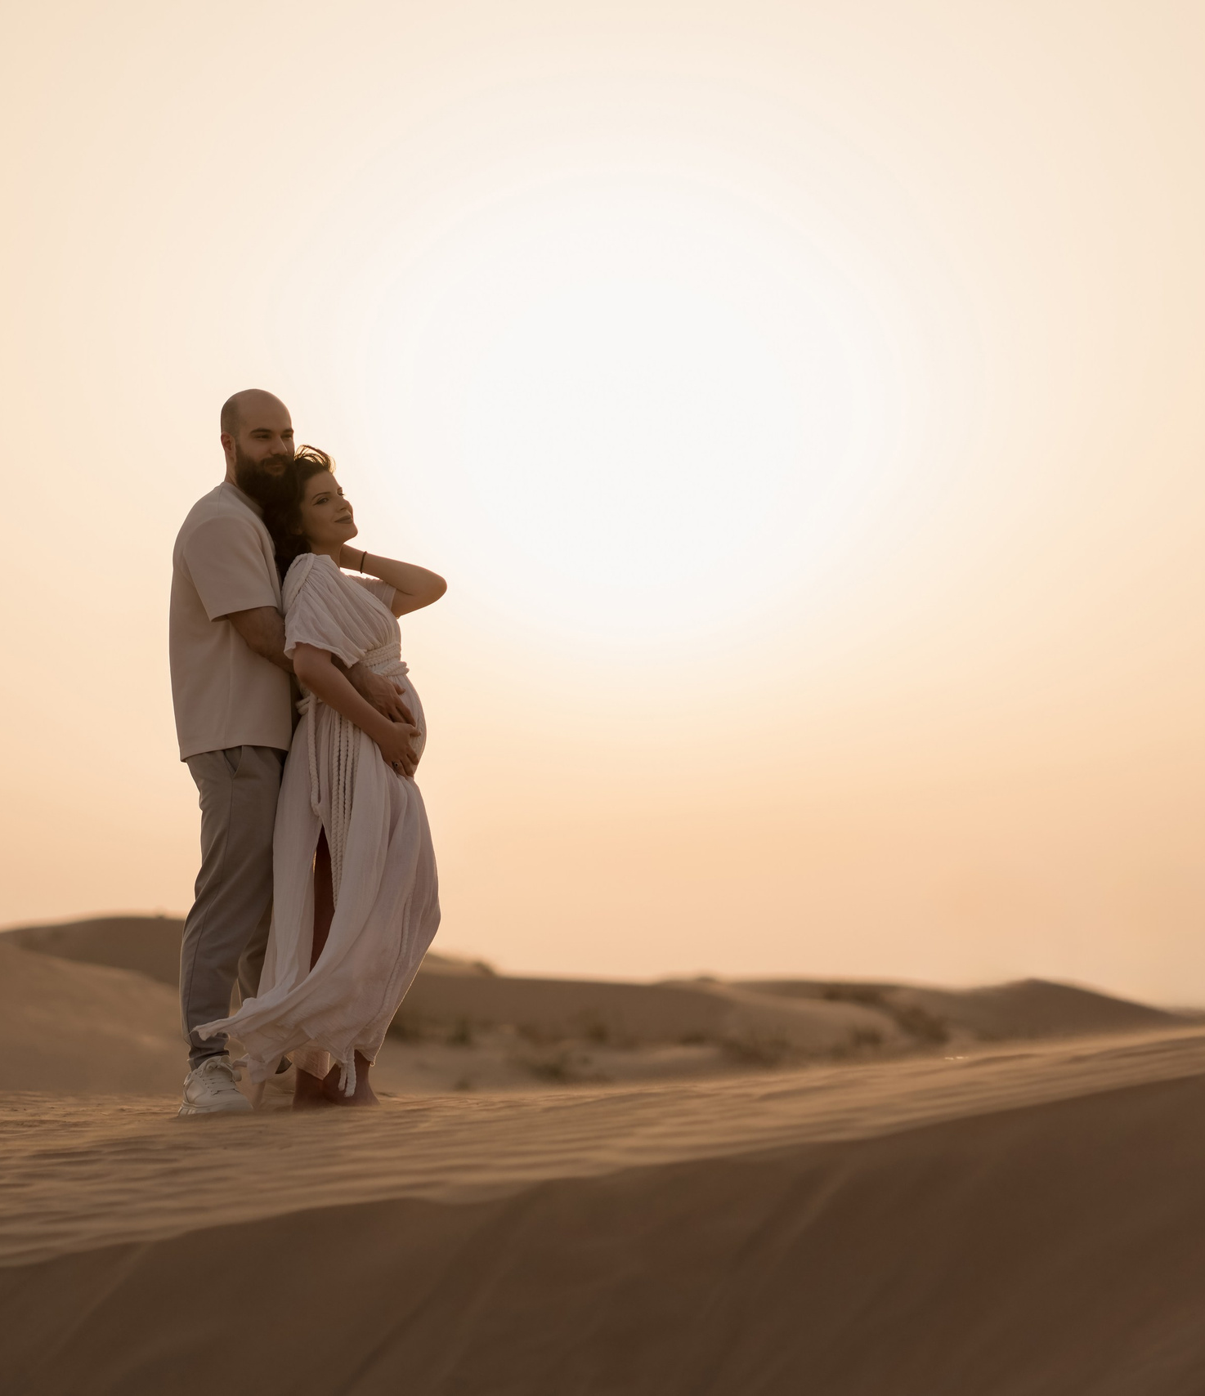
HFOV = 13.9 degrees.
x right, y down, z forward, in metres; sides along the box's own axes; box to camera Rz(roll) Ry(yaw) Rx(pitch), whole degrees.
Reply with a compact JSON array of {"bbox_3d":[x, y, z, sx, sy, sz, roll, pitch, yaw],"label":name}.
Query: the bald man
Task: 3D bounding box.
[{"bbox_3d":[-0.783,0.137,12.330,0.500,1.800,0.530,-2,-4,24],"label":"bald man"}]

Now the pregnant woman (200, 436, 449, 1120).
[{"bbox_3d":[-0.700,0.199,12.270,0.540,1.620,0.500,-2,-4,24],"label":"pregnant woman"}]

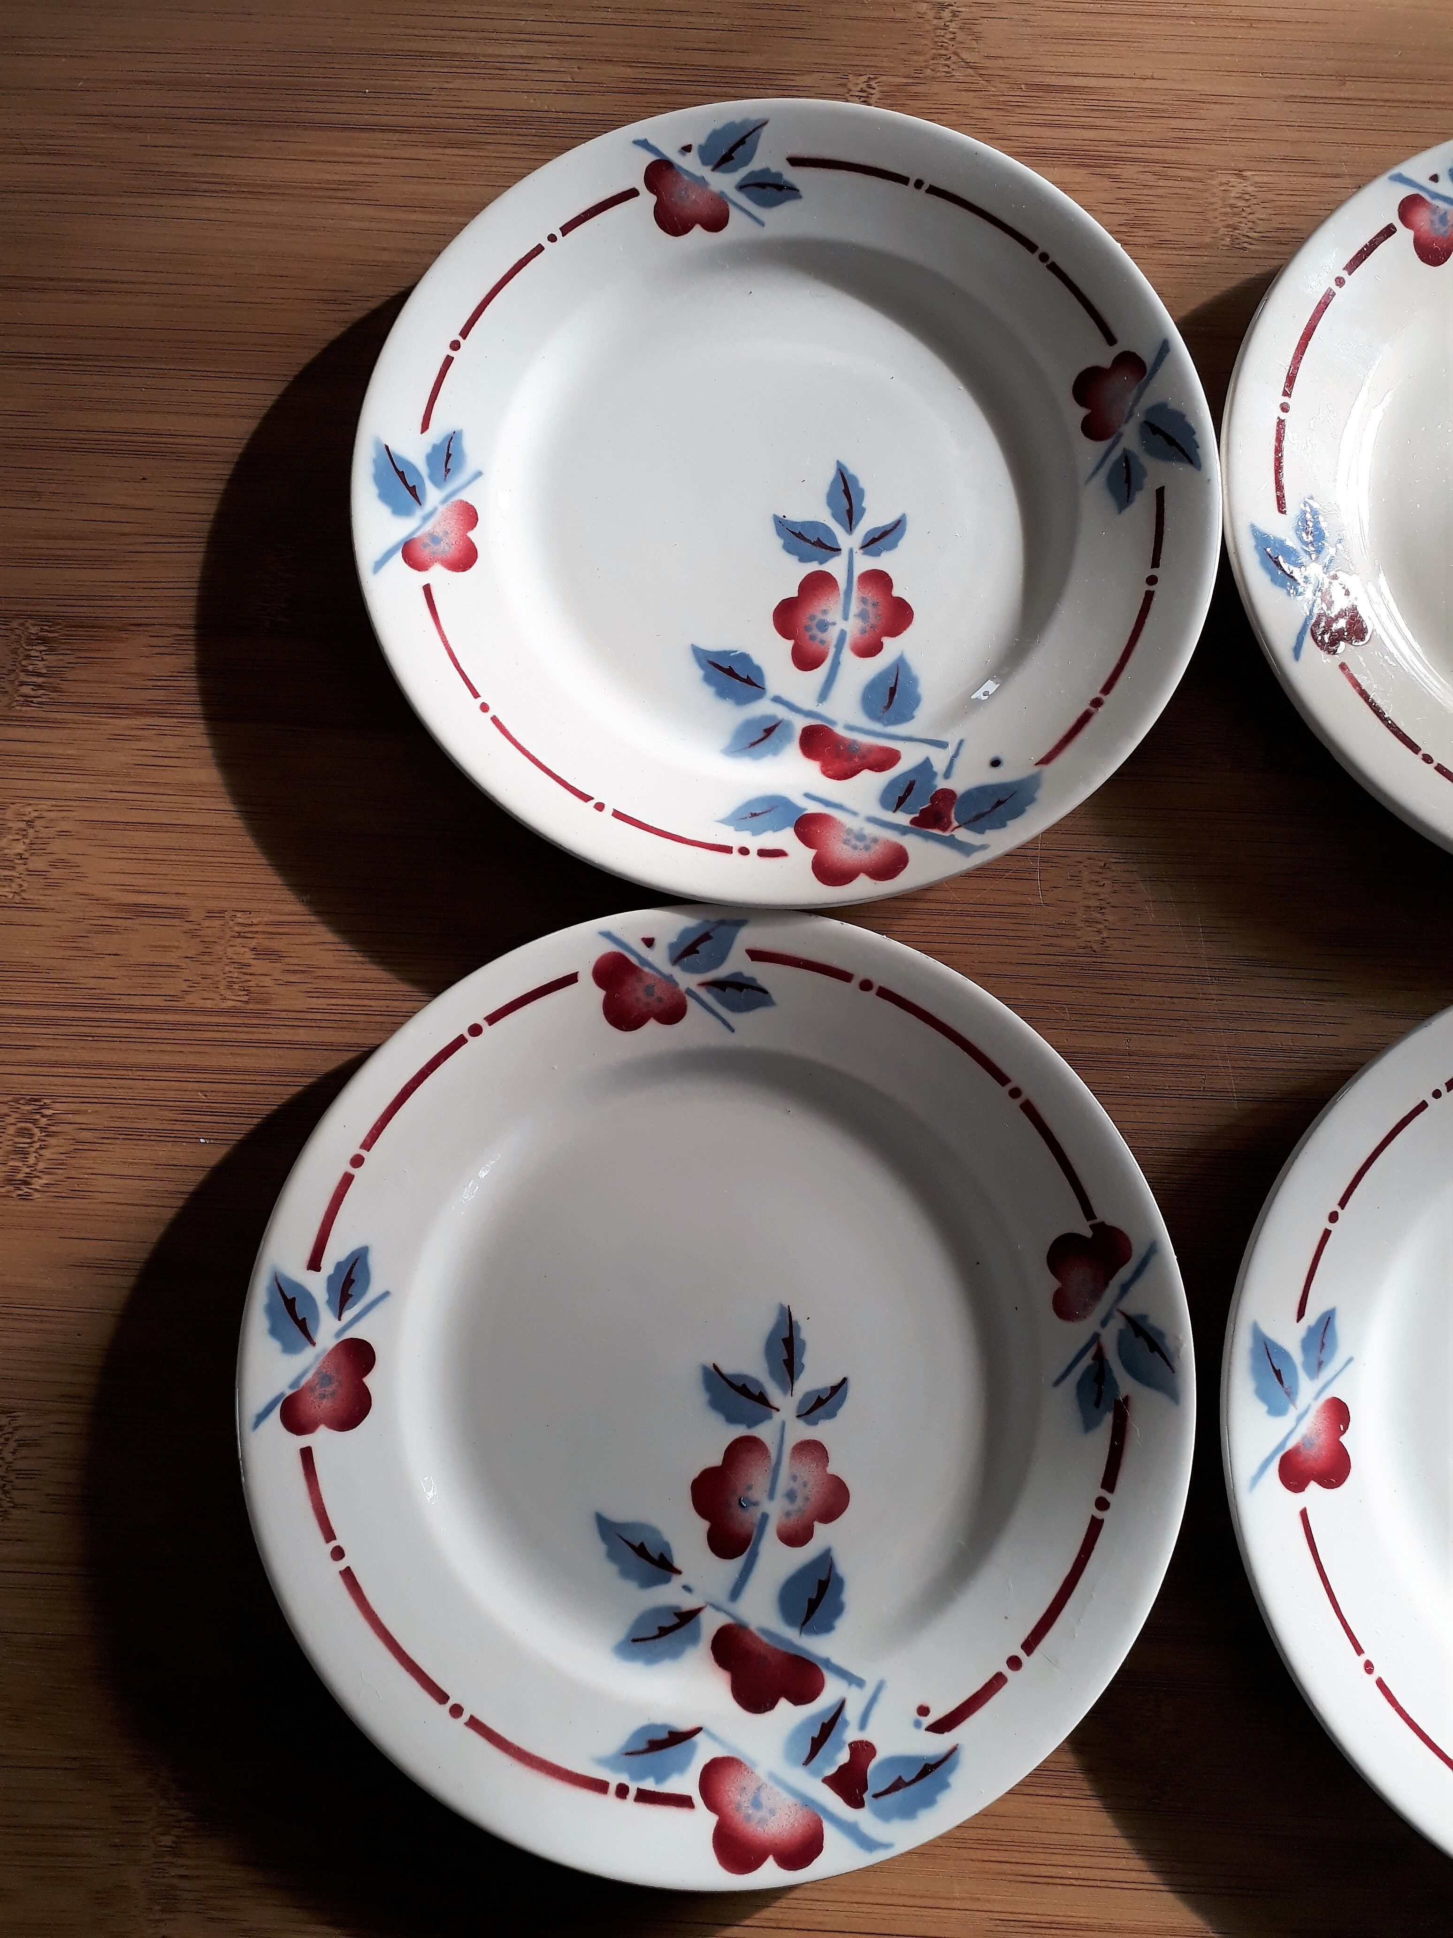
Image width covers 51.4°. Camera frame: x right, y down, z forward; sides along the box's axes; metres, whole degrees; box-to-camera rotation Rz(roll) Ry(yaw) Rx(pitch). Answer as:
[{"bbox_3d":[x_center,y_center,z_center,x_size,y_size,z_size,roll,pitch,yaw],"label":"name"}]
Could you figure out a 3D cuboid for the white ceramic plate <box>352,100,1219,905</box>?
[{"bbox_3d":[0.014,-0.111,0.356,0.199,0.022,0.199,0,80,0],"label":"white ceramic plate"}]

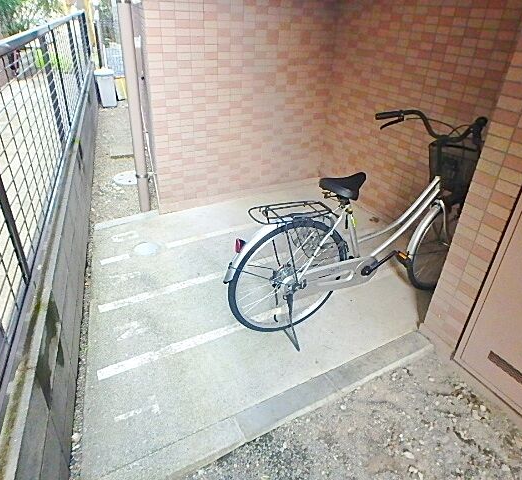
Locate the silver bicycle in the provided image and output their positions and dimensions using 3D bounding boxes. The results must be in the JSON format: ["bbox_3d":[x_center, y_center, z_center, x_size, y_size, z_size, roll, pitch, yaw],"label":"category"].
[{"bbox_3d":[0.604,-0.084,1.977,1.678,1.055,0.536,-11,33,-23],"label":"silver bicycle"}]

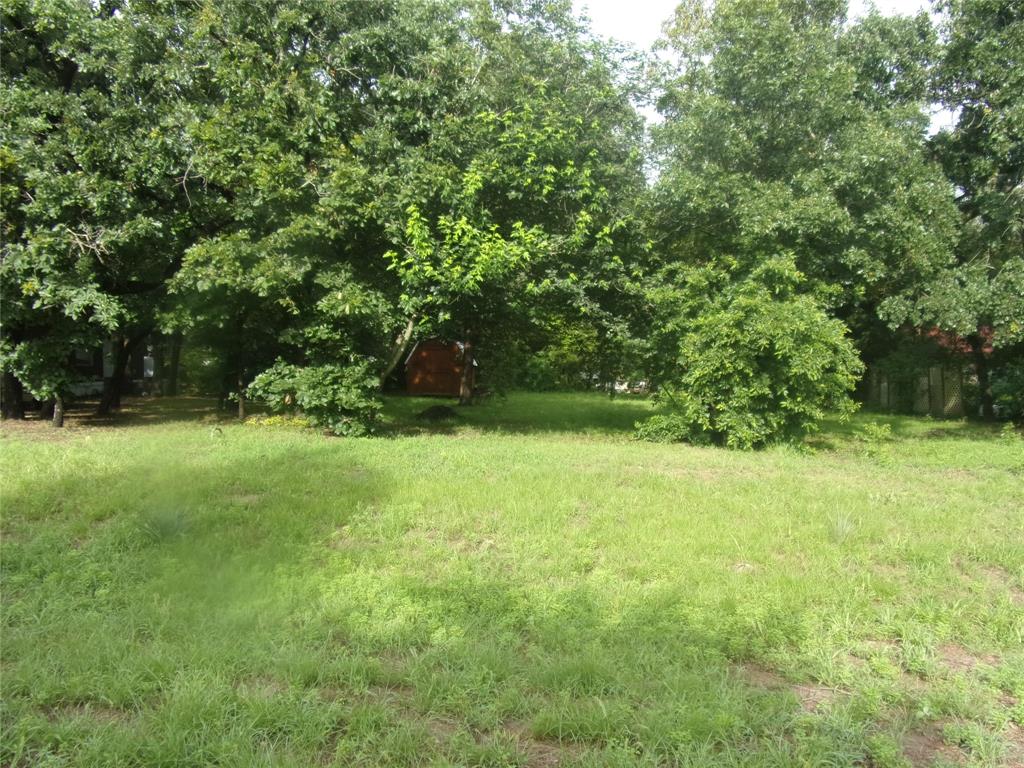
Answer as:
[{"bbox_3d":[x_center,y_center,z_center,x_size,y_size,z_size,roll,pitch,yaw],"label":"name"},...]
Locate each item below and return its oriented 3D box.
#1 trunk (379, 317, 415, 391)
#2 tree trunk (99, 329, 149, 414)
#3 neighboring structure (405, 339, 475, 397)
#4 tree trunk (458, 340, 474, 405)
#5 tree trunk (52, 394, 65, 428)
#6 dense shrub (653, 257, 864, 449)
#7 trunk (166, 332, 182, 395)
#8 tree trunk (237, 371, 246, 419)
[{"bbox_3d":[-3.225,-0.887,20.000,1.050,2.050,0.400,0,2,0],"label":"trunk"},{"bbox_3d":[-12.038,-0.356,22.000,1.450,2.600,0.800,0,2,0],"label":"tree trunk"},{"bbox_3d":[-3.424,-0.814,34.000,3.200,2.750,3.900,0,2,0],"label":"neighboring structure"},{"bbox_3d":[-1.730,-0.437,27.000,0.500,2.450,0.450,0,2,0],"label":"tree trunk"},{"bbox_3d":[-10.986,0.666,17.200,0.270,0.840,0.270,0,2,0],"label":"tree trunk"},{"bbox_3d":[4.965,-0.634,14.300,4.200,3.800,3.600,0,2,0],"label":"dense shrub"},{"bbox_3d":[-15.234,-0.879,32.000,0.600,2.900,0.550,0,2,0],"label":"trunk"},{"bbox_3d":[-7.467,0.317,19.600,0.200,1.380,0.200,0,2,0],"label":"tree trunk"}]

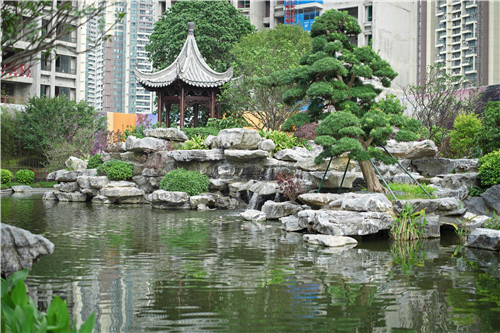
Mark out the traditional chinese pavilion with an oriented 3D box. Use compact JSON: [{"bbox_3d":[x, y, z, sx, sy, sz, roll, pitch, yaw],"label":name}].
[{"bbox_3d":[-3.058,-4.372,38.595,5.600,5.863,5.000,1,0,-21],"label":"traditional chinese pavilion"}]

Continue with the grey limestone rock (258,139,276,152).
[{"bbox_3d":[0.733,-0.844,30.690,0.663,0.496,0.600,1,0,1],"label":"grey limestone rock"}]

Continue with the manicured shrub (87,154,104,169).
[{"bbox_3d":[-6.475,-0.210,32.000,0.754,0.598,0.750,1,0,0],"label":"manicured shrub"}]

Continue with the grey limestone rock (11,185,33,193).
[{"bbox_3d":[-14.513,1.397,48.500,1.350,0.460,0.850,1,0,0],"label":"grey limestone rock"}]

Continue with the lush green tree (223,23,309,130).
[{"bbox_3d":[0.894,-4.443,39.000,4.800,5.600,4.500,1,0,0],"label":"lush green tree"}]

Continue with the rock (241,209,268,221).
[{"bbox_3d":[0.118,1.622,25.800,0.860,0.380,0.620,1,0,0],"label":"rock"}]

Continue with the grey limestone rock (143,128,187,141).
[{"bbox_3d":[-3.693,-1.407,33.573,1.979,0.543,1.100,1,0,-6],"label":"grey limestone rock"}]

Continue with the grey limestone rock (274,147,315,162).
[{"bbox_3d":[1.515,-0.409,26.000,1.362,0.545,1.000,1,0,0],"label":"grey limestone rock"}]

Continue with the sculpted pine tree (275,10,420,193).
[{"bbox_3d":[2.452,-1.634,19.200,3.671,4.576,3.200,1,0,0],"label":"sculpted pine tree"}]

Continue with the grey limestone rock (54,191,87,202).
[{"bbox_3d":[-8.721,1.458,37.100,1.530,0.550,1.000,1,0,0],"label":"grey limestone rock"}]

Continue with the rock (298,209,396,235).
[{"bbox_3d":[2.139,1.254,17.100,2.195,0.552,1.500,1,0,0],"label":"rock"}]

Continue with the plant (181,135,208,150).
[{"bbox_3d":[-2.366,-1.023,32.550,1.194,0.682,1.000,1,0,-4],"label":"plant"}]

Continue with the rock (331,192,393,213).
[{"bbox_3d":[2.689,0.874,18.414,1.495,0.447,0.950,1,0,8],"label":"rock"}]

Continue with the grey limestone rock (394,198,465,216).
[{"bbox_3d":[4.114,0.940,17.500,1.604,0.363,1.150,1,0,0],"label":"grey limestone rock"}]

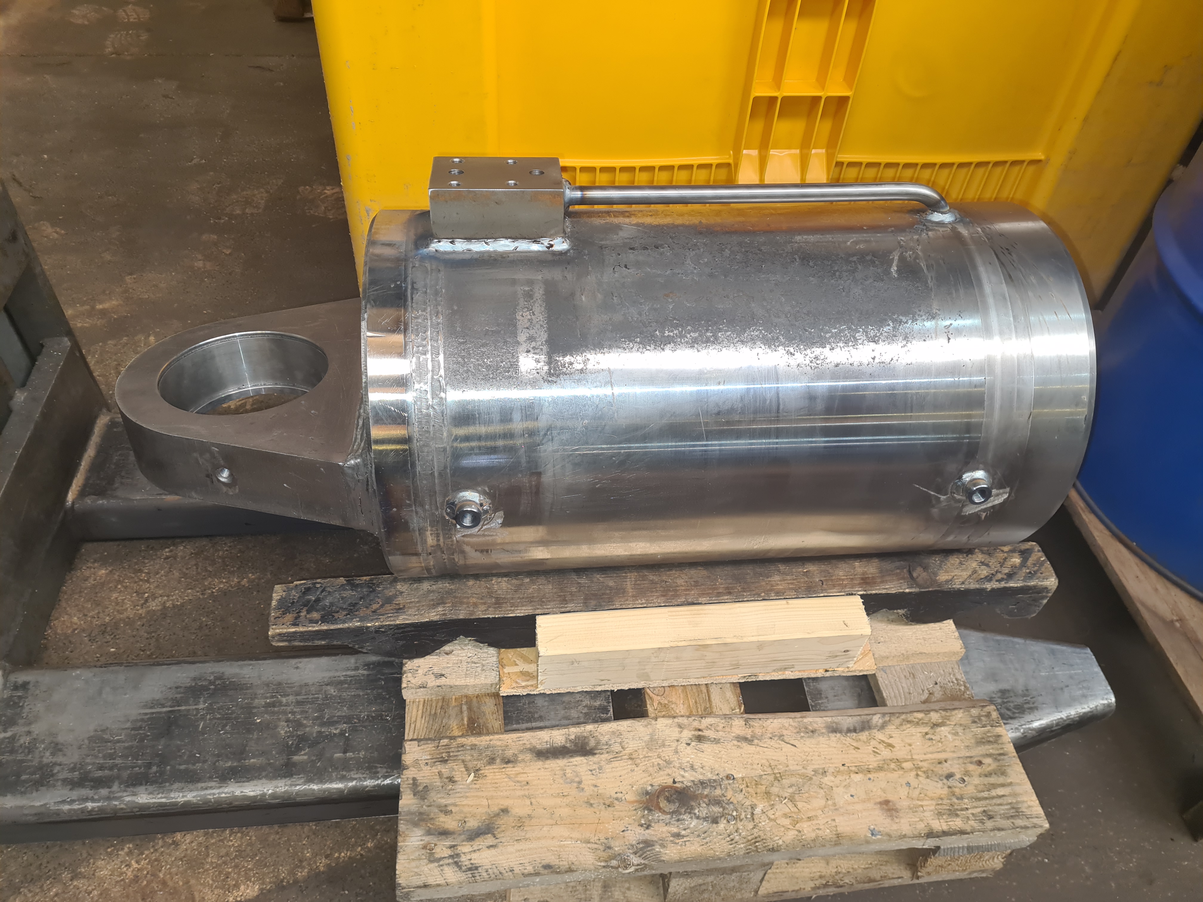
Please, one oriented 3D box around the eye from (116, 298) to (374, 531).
[{"bbox_3d":[-0.336,-0.048,0.899,0.252,0.073,0.319,-2,37,-6],"label":"eye"}]

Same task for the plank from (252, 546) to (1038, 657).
[{"bbox_3d":[0.083,0.160,0.973,0.830,0.069,0.055,-2,49,-8],"label":"plank"}]

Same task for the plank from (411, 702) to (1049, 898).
[{"bbox_3d":[0.117,0.323,0.860,0.602,0.023,0.130,-1,49,-7],"label":"plank"}]

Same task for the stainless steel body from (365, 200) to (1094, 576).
[{"bbox_3d":[0.104,-0.067,0.946,0.632,0.364,0.364,-2,49,-6],"label":"stainless steel body"}]

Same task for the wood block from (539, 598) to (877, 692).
[{"bbox_3d":[0.102,0.198,0.934,0.339,0.069,0.044,-2,49,-8],"label":"wood block"}]

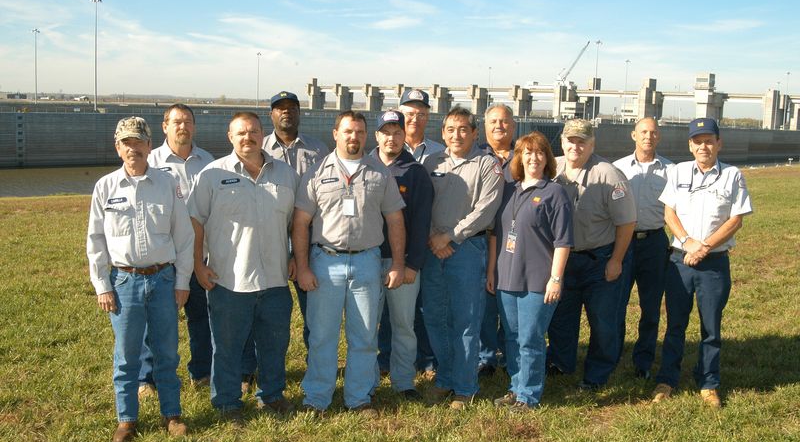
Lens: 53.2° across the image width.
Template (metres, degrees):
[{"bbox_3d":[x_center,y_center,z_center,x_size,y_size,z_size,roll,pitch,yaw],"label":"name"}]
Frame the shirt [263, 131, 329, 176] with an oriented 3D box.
[{"bbox_3d":[-0.690,-0.249,4.900,0.550,0.610,0.300,1,8,-8],"label":"shirt"}]

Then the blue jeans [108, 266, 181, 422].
[{"bbox_3d":[-1.366,0.661,4.275,0.370,0.890,0.290,-1,8,-18],"label":"blue jeans"}]

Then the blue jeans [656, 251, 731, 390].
[{"bbox_3d":[1.857,0.629,5.059,0.440,0.909,0.320,5,9,22],"label":"blue jeans"}]

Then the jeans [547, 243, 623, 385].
[{"bbox_3d":[1.234,0.596,5.220,0.500,0.920,0.400,7,9,32],"label":"jeans"}]

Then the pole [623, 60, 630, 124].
[{"bbox_3d":[106.719,-61.011,375.000,2.600,28.854,2.600,2,8,0],"label":"pole"}]

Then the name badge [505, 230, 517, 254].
[{"bbox_3d":[0.650,0.121,4.701,0.065,0.125,0.012,7,9,30],"label":"name badge"}]

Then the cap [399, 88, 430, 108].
[{"bbox_3d":[0.091,-0.776,5.020,0.190,0.130,0.270,2,8,0],"label":"cap"}]

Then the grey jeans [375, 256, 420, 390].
[{"bbox_3d":[-0.009,0.606,4.996,0.390,0.950,0.300,3,8,6],"label":"grey jeans"}]

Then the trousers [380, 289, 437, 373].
[{"bbox_3d":[0.057,0.504,5.366,0.390,1.020,0.300,2,8,3],"label":"trousers"}]

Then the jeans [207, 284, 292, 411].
[{"bbox_3d":[-0.870,0.645,4.622,0.480,0.940,0.360,0,8,-16],"label":"jeans"}]

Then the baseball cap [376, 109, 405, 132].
[{"bbox_3d":[-0.057,-0.607,4.832,0.180,0.130,0.260,1,8,-2],"label":"baseball cap"}]

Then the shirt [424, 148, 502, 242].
[{"bbox_3d":[0.351,-0.162,4.760,0.510,0.590,0.360,5,8,20],"label":"shirt"}]

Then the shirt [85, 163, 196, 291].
[{"bbox_3d":[-1.364,0.037,4.240,0.536,0.690,0.300,0,8,-16],"label":"shirt"}]

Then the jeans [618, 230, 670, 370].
[{"bbox_3d":[1.595,0.541,5.380,0.390,0.950,0.290,5,9,22],"label":"jeans"}]

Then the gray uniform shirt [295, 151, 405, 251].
[{"bbox_3d":[-0.286,-0.115,4.600,0.620,0.600,0.330,1,8,-3],"label":"gray uniform shirt"}]

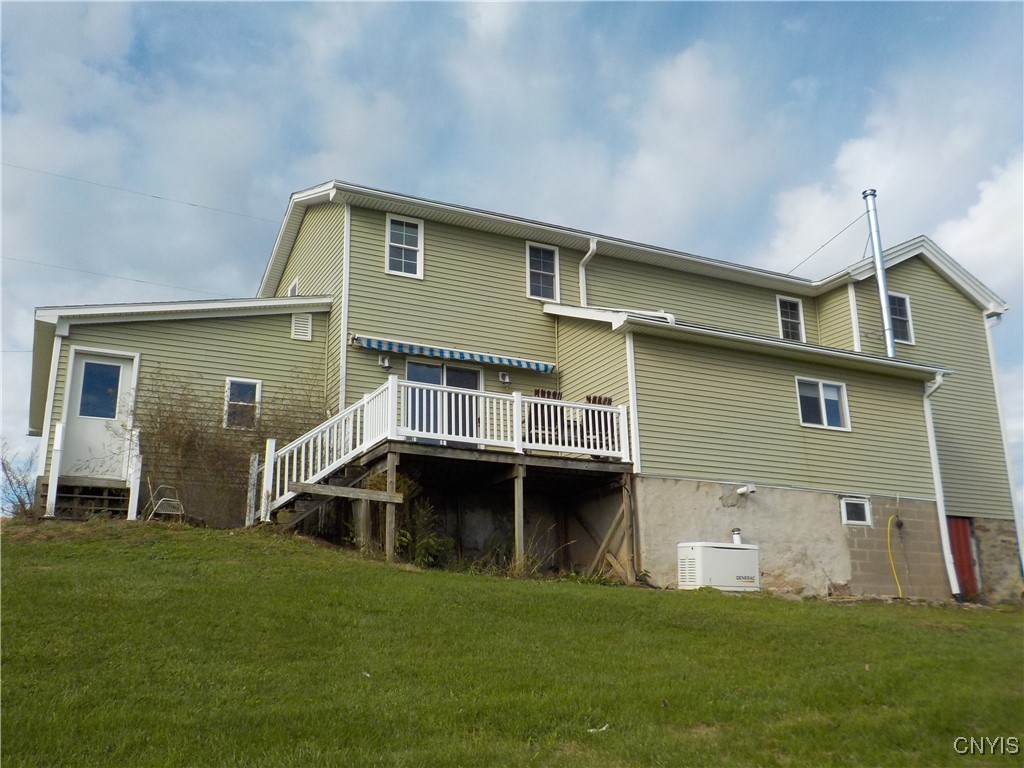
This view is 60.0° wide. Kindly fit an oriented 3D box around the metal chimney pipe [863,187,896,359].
[{"bbox_3d":[8.083,-2.433,19.452,0.280,4.040,0.280,7,-18,-26],"label":"metal chimney pipe"}]

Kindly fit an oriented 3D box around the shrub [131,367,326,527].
[{"bbox_3d":[-4.458,0.994,14.192,2.940,2.550,1.550,7,-18,-26],"label":"shrub"}]

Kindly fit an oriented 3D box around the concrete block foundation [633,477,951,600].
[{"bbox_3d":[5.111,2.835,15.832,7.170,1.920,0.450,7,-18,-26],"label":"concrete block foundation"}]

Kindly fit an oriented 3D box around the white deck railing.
[{"bbox_3d":[-0.859,1.136,13.732,5.640,2.040,1.300,7,-18,-26],"label":"white deck railing"}]

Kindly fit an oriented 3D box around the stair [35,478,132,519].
[{"bbox_3d":[-6.395,1.724,13.344,1.260,0.700,1.000,7,-18,-26],"label":"stair"}]

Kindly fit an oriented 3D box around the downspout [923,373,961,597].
[{"bbox_3d":[8.560,1.914,17.358,0.160,4.320,0.510,7,-18,-26],"label":"downspout"}]

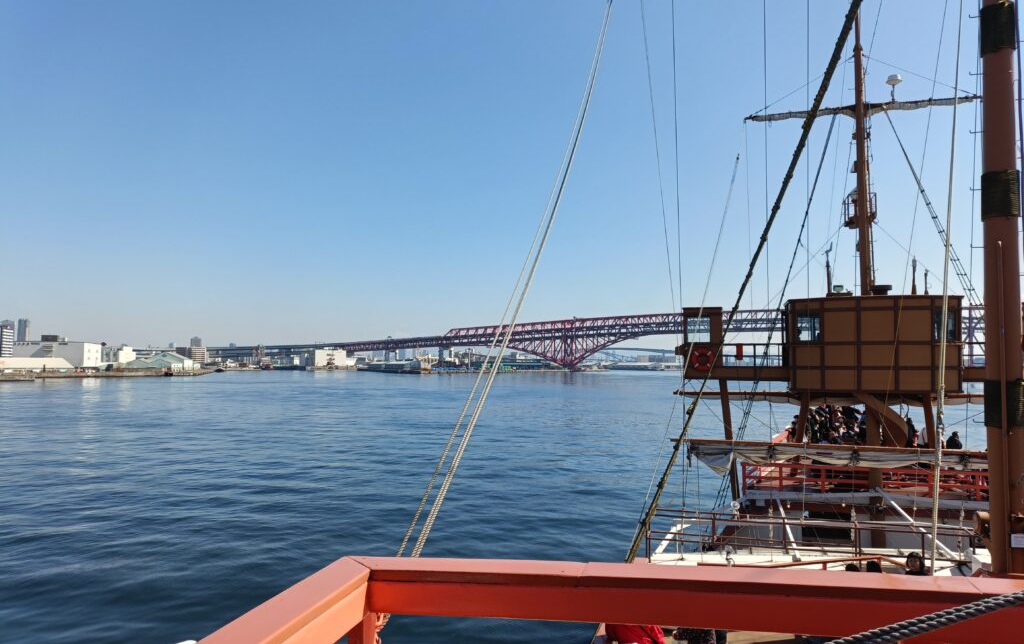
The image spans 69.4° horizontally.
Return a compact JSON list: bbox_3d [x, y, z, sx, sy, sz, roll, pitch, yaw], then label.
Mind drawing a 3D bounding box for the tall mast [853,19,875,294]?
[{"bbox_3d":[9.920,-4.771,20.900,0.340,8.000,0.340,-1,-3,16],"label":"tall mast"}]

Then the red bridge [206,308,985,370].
[{"bbox_3d":[-67.000,40.178,1215.659,1400.000,76.000,25.000,-2,-4,33],"label":"red bridge"}]

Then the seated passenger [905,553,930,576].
[{"bbox_3d":[5.020,3.551,9.200,0.500,1.280,0.700,-2,-4,32],"label":"seated passenger"}]

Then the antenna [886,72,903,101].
[{"bbox_3d":[10.966,-6.735,21.200,0.460,0.780,0.460,-1,-3,16],"label":"antenna"}]

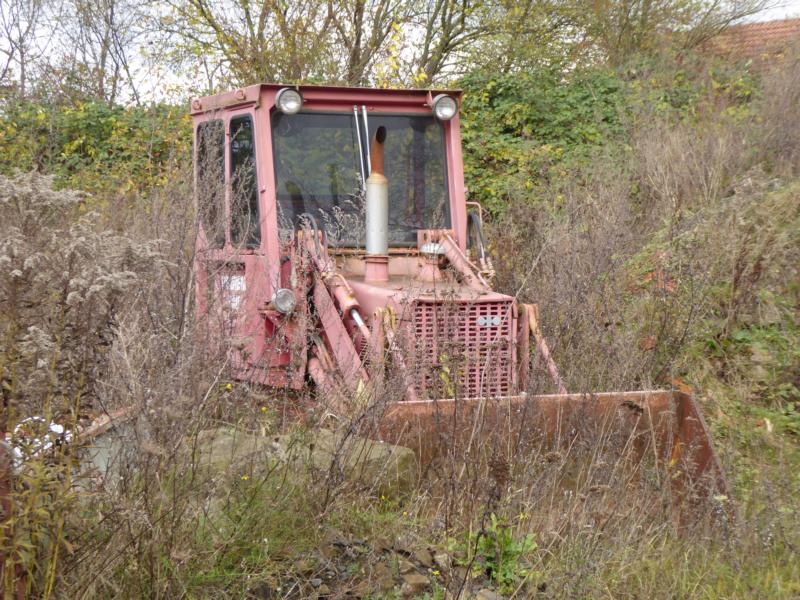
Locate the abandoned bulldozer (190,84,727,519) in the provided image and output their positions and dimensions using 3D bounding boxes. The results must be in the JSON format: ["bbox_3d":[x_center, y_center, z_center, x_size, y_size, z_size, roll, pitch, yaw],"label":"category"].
[{"bbox_3d":[0.051,-0.121,11.529,1.960,2.677,4.710,-1,2,-25],"label":"abandoned bulldozer"}]

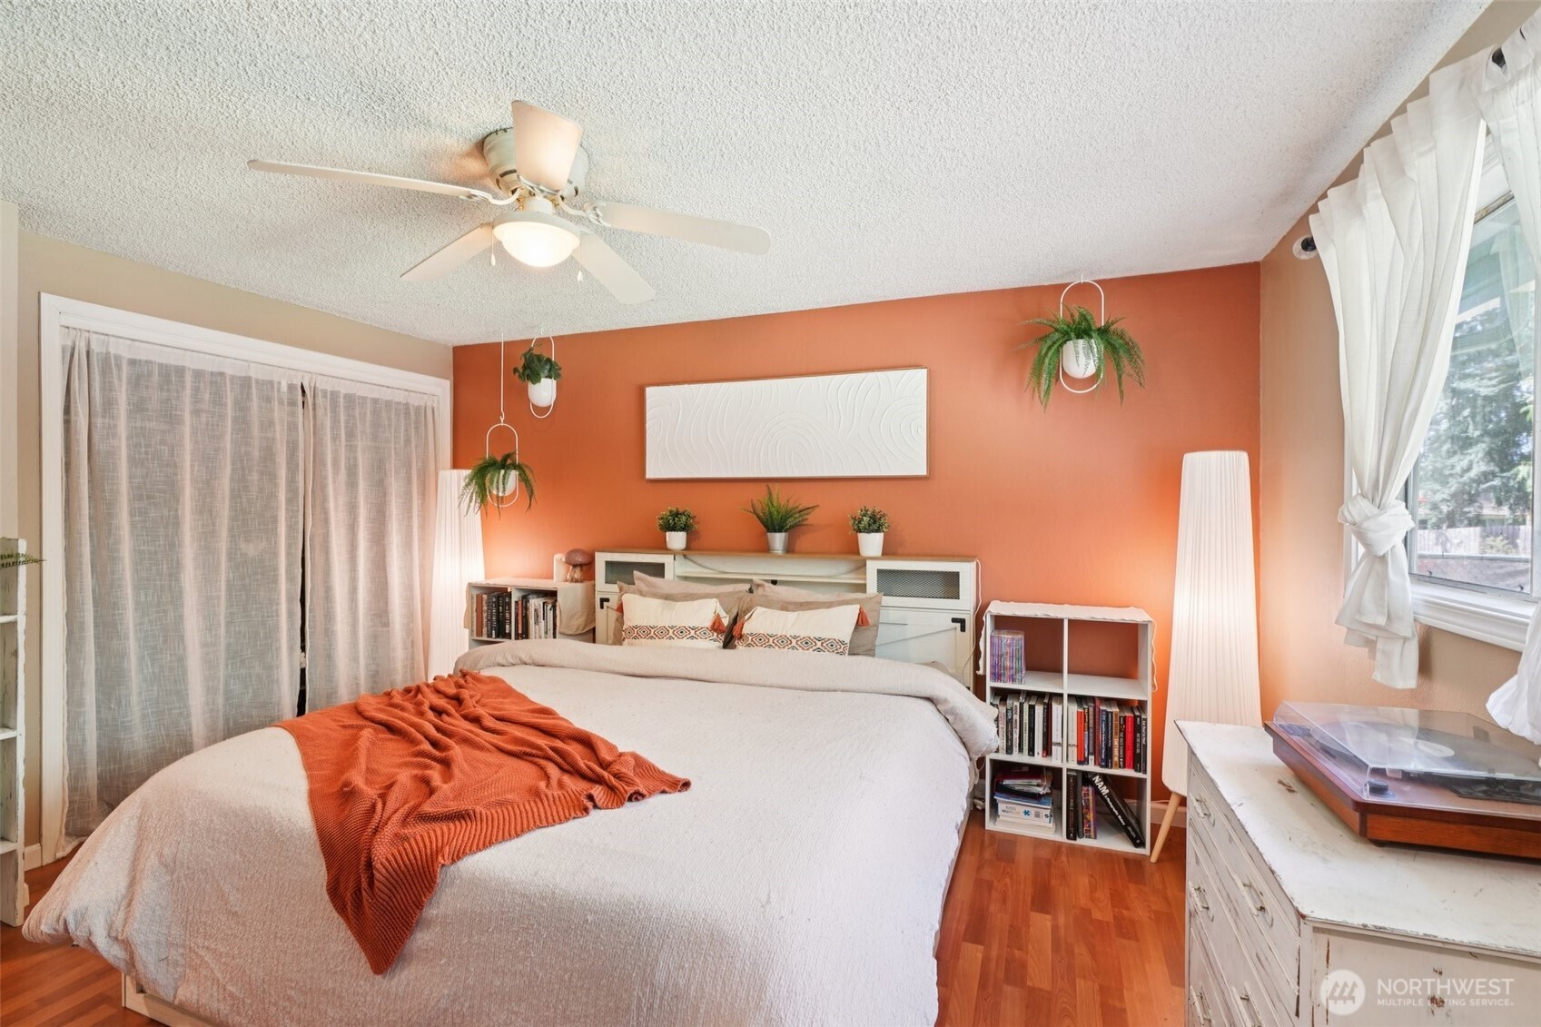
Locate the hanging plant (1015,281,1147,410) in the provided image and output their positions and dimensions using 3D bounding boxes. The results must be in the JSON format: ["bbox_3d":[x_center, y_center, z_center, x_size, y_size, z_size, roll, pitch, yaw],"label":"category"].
[{"bbox_3d":[1.318,-0.717,2.926,0.512,0.549,0.379,0,1,22],"label":"hanging plant"}]

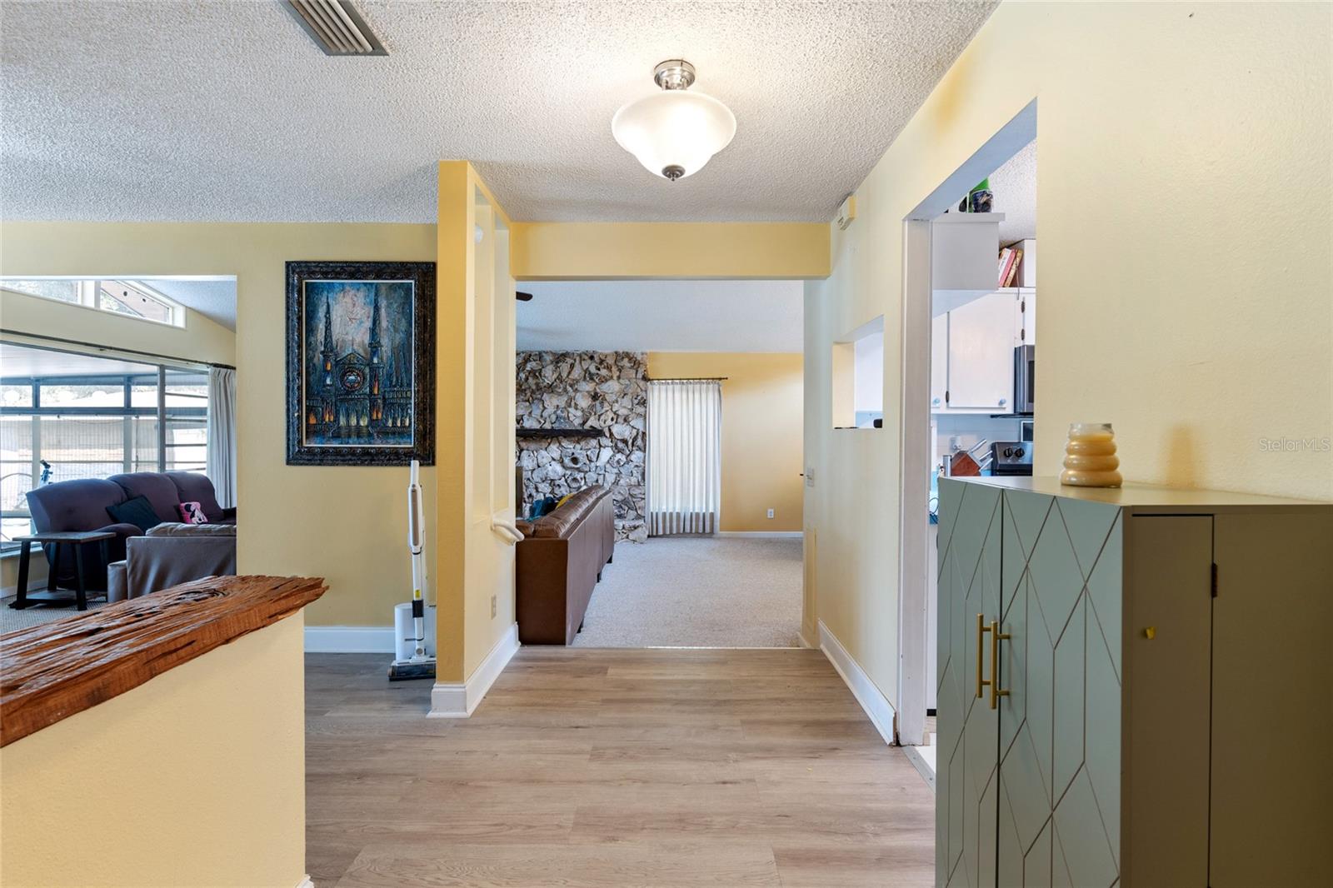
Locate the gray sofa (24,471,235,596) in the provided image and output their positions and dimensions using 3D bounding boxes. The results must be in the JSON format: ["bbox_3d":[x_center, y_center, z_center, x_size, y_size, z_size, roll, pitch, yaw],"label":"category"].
[{"bbox_3d":[-5.233,0.815,6.725,1.020,0.980,2.200,0,1,0],"label":"gray sofa"}]

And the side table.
[{"bbox_3d":[-5.008,1.052,5.287,0.570,0.540,0.480,0,1,-6],"label":"side table"}]

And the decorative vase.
[{"bbox_3d":[0.790,0.019,1.173,0.096,0.115,0.096,0,1,0],"label":"decorative vase"}]

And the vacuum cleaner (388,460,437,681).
[{"bbox_3d":[-1.278,0.638,3.351,0.270,1.100,0.340,0,1,-6],"label":"vacuum cleaner"}]

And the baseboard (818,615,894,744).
[{"bbox_3d":[0.900,1.128,3.090,0.025,0.145,1.190,0,1,0],"label":"baseboard"}]

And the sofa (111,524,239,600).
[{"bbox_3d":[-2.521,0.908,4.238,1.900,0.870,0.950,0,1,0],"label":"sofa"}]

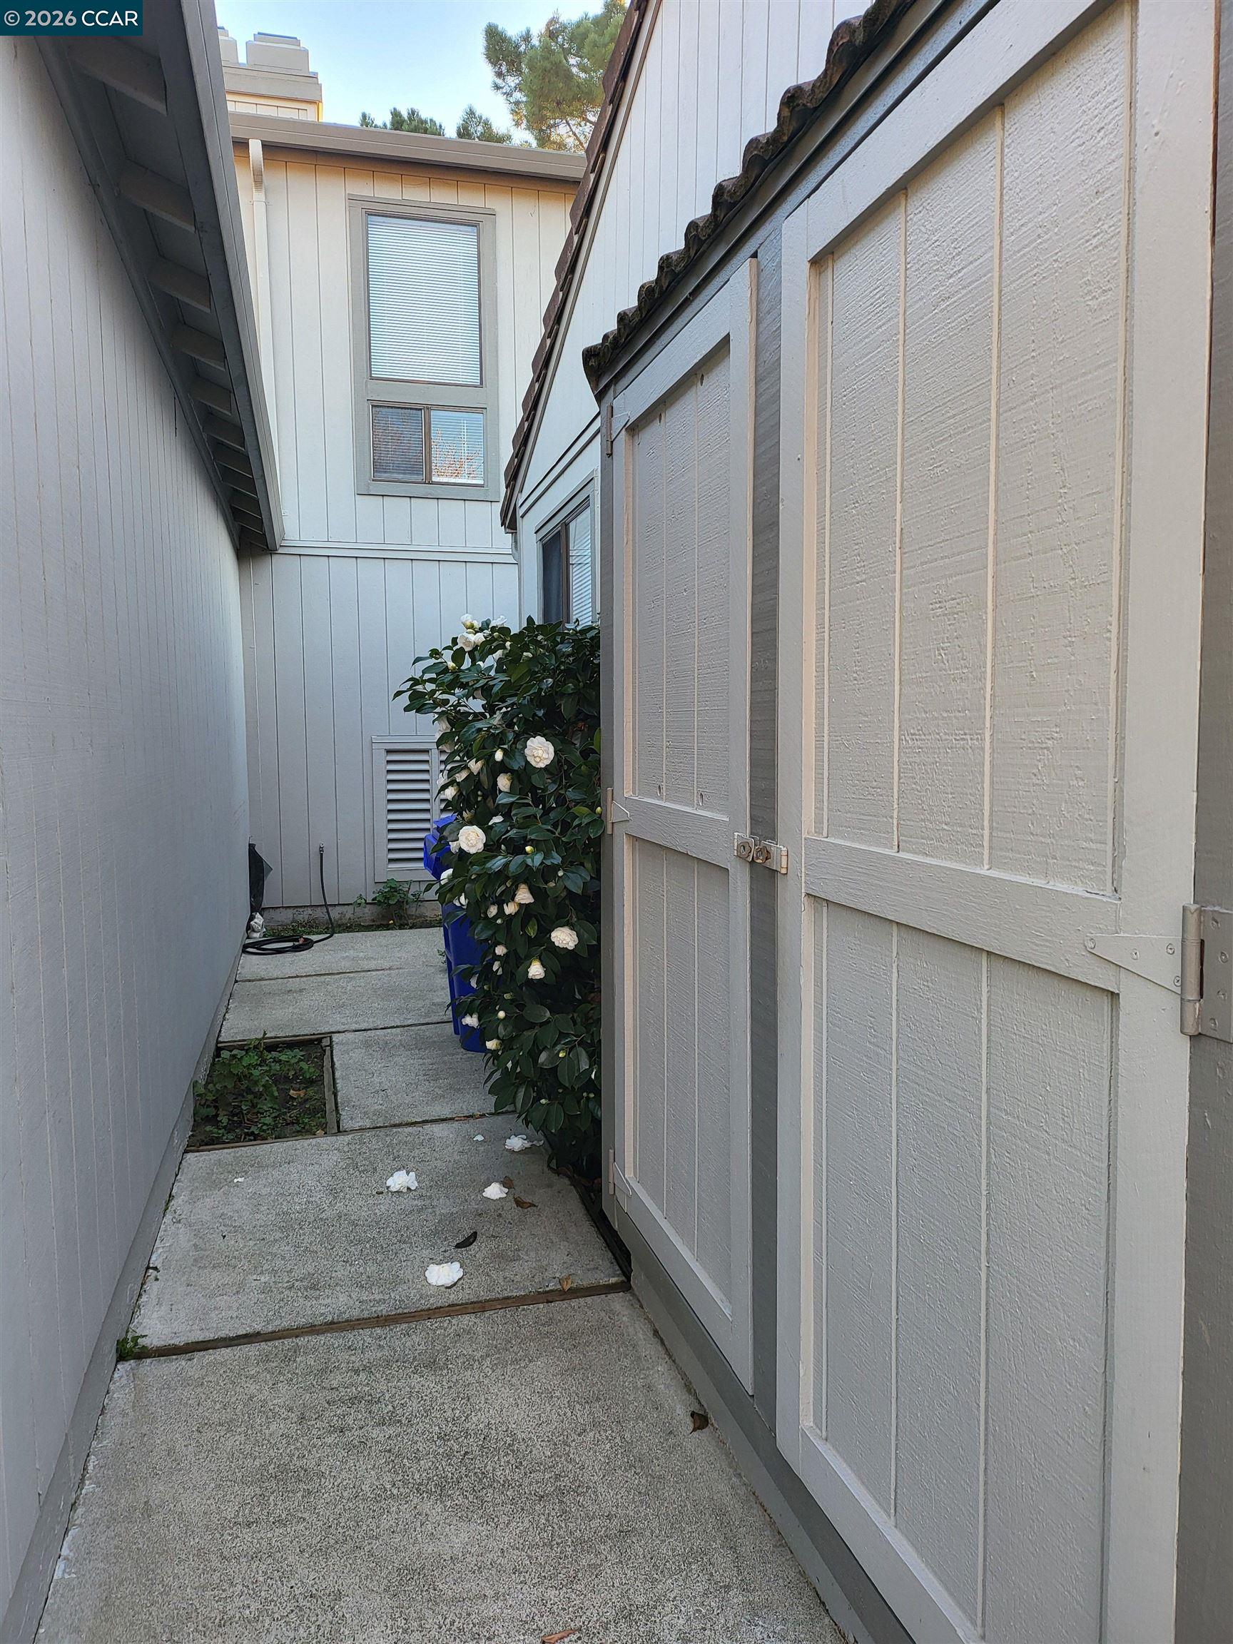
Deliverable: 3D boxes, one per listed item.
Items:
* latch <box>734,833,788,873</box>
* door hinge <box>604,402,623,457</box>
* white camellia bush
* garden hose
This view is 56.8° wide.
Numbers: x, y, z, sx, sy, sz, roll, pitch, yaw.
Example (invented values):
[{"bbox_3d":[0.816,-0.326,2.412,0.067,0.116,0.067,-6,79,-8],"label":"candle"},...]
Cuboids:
[{"bbox_3d":[0.230,0.048,1.856,0.030,0.041,0.185,-2,5,-15],"label":"latch"},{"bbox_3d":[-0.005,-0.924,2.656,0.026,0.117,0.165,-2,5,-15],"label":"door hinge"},{"bbox_3d":[-0.156,0.231,3.664,0.980,1.750,1.200,-2,5,-15],"label":"white camellia bush"},{"bbox_3d":[-2.240,0.509,7.771,0.585,0.570,1.190,-2,5,-15],"label":"garden hose"}]

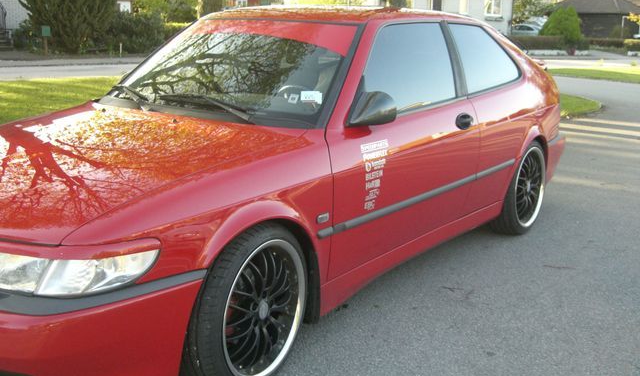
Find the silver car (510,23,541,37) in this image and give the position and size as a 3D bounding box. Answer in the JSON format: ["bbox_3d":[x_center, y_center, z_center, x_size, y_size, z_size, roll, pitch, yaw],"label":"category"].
[{"bbox_3d":[15.579,-11.361,52.000,1.770,1.450,4.300,-7,14,-29],"label":"silver car"}]

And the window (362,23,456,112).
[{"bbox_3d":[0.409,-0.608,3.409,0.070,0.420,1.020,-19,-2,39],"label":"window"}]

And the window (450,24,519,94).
[{"bbox_3d":[0.994,-0.780,4.189,0.070,0.420,0.840,-19,-2,36],"label":"window"}]

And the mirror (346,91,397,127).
[{"bbox_3d":[0.208,-0.321,2.833,0.190,0.145,0.125,9,15,36],"label":"mirror"}]

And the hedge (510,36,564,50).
[{"bbox_3d":[13.528,-8.946,43.500,3.800,0.830,0.800,0,12,0],"label":"hedge"}]

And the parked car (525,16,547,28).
[{"bbox_3d":[17.807,-13.021,57.000,1.800,1.550,4.400,-7,14,-29],"label":"parked car"}]

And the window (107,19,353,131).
[{"bbox_3d":[-0.406,-0.623,3.431,1.400,0.130,0.680,9,54,36],"label":"window"}]

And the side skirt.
[{"bbox_3d":[0.526,0.289,3.505,0.090,0.130,1.800,9,15,36],"label":"side skirt"}]

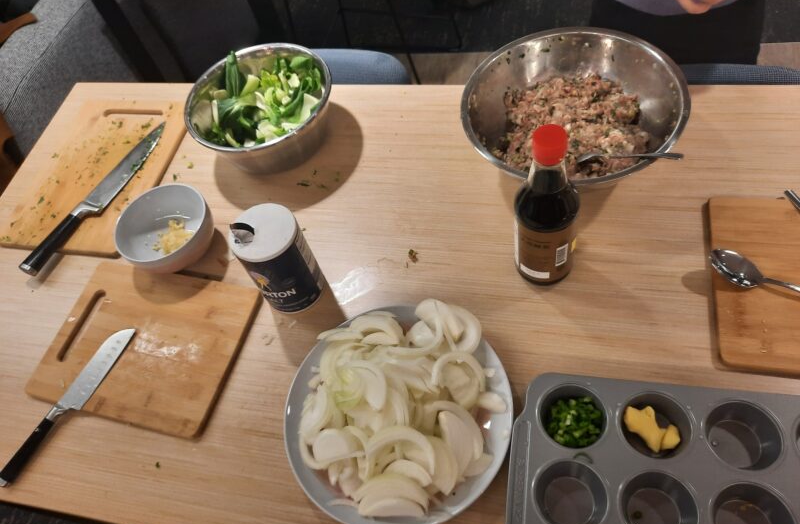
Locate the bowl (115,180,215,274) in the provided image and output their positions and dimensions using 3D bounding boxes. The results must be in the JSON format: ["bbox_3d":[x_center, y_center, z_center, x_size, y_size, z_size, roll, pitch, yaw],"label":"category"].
[{"bbox_3d":[-0.335,-0.041,0.848,0.136,0.067,0.136,-5,58,9],"label":"bowl"}]

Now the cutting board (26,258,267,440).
[{"bbox_3d":[-0.345,0.111,0.786,0.277,0.015,0.207,8,61,17],"label":"cutting board"}]

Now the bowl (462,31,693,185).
[{"bbox_3d":[0.233,-0.183,0.793,0.283,0.105,0.283,-5,58,9],"label":"bowl"}]

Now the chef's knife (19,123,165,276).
[{"bbox_3d":[-0.485,-0.116,0.935,0.045,0.025,0.328,20,64,22],"label":"chef's knife"}]

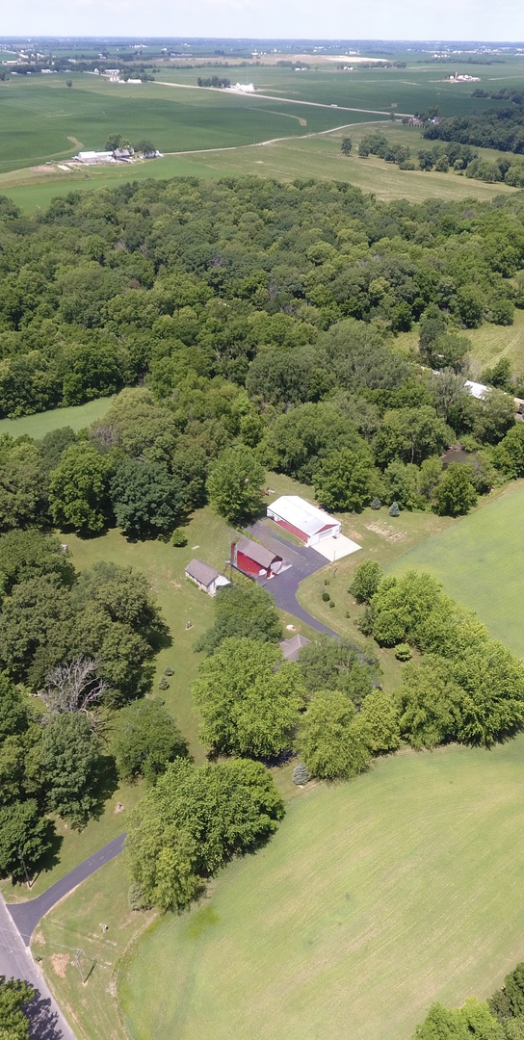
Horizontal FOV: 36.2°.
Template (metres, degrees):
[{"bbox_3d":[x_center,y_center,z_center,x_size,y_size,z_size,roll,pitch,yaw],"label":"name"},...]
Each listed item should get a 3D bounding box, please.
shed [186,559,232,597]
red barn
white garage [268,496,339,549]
[{"bbox_3d":[-14.060,14.290,208.310,6.800,4.100,10.500,-22,38,-32],"label":"shed"},{"bbox_3d":[-0.750,10.180,213.540,11.800,5.900,6.200,28,40,37],"label":"red barn"},{"bbox_3d":[12.150,-0.660,232.460,11.500,5.260,19.850,-21,37,-31],"label":"white garage"}]

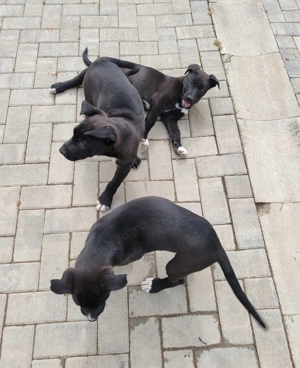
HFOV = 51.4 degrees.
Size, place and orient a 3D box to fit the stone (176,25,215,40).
[{"bbox_3d":[0.254,-0.797,1.694,0.200,0.060,0.099,-2,64,-2],"label":"stone"}]

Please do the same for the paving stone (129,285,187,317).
[{"bbox_3d":[0.027,0.412,1.108,0.200,0.060,0.099,-2,64,-2],"label":"paving stone"}]

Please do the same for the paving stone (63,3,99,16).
[{"bbox_3d":[-0.388,-0.958,1.764,0.200,0.060,0.099,-3,64,-3],"label":"paving stone"}]

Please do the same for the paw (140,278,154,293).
[{"bbox_3d":[-0.005,0.351,1.079,0.050,0.032,0.042,-10,64,-6],"label":"paw"}]

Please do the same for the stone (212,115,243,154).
[{"bbox_3d":[0.343,-0.209,1.413,0.101,0.060,0.202,-3,64,-3],"label":"stone"}]

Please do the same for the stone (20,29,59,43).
[{"bbox_3d":[-0.566,-0.747,1.632,0.199,0.060,0.098,-3,64,-3],"label":"stone"}]

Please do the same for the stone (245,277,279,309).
[{"bbox_3d":[0.379,0.387,1.099,0.098,0.060,0.098,-3,64,-3],"label":"stone"}]

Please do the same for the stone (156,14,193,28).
[{"bbox_3d":[0.131,-0.886,1.743,0.200,0.060,0.099,-3,64,-3],"label":"stone"}]

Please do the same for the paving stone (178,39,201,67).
[{"bbox_3d":[0.200,-0.648,1.605,0.098,0.060,0.199,-3,64,-3],"label":"paving stone"}]

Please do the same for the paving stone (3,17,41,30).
[{"bbox_3d":[-0.691,-0.853,1.707,0.202,0.060,0.101,-4,64,-3],"label":"paving stone"}]

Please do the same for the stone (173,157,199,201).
[{"bbox_3d":[0.147,-0.005,1.314,0.099,0.060,0.200,-3,64,-3],"label":"stone"}]

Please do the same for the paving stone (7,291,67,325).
[{"bbox_3d":[-0.385,0.431,1.083,0.202,0.060,0.101,-3,64,-3],"label":"paving stone"}]

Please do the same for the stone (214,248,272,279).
[{"bbox_3d":[0.322,0.299,1.141,0.199,0.060,0.098,-3,64,-3],"label":"stone"}]

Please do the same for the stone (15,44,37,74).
[{"bbox_3d":[-0.606,-0.609,1.563,0.098,0.060,0.199,-3,64,-3],"label":"stone"}]

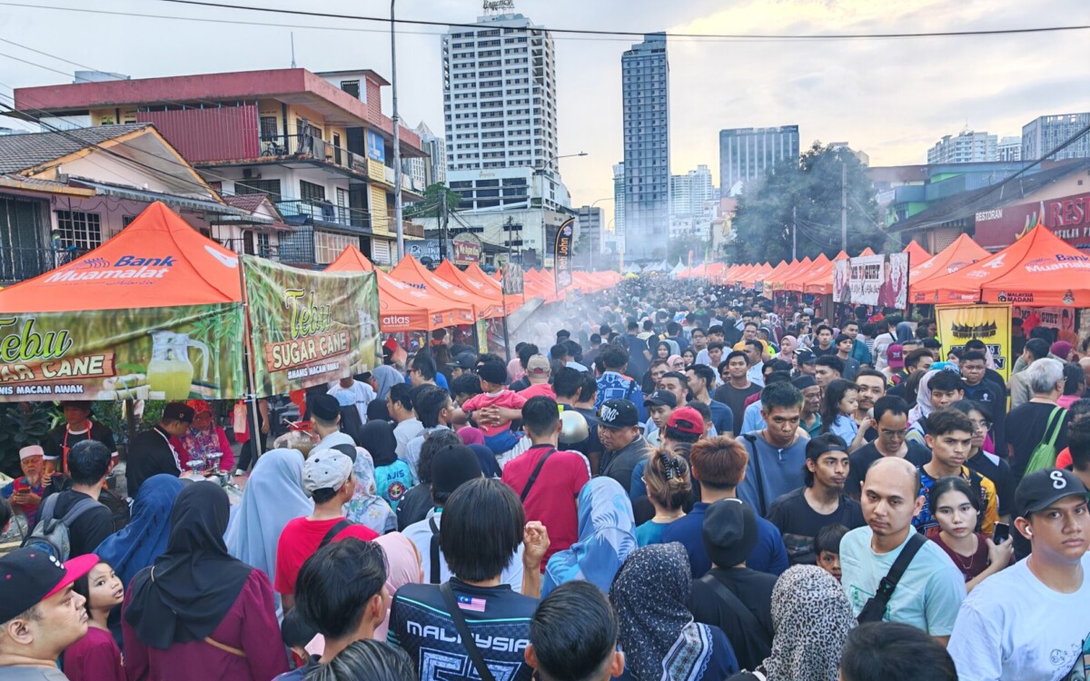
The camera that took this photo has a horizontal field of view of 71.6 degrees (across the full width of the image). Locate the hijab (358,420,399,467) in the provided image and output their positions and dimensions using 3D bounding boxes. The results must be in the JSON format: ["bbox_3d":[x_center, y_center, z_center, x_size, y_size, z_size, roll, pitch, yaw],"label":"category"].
[{"bbox_3d":[-0.931,0.578,4.200,0.240,0.290,0.270,-2,5,-5],"label":"hijab"}]

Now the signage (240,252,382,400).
[{"bbox_3d":[-1.667,-0.136,5.801,0.060,0.920,2.280,-1,3,8],"label":"signage"}]

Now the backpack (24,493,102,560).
[{"bbox_3d":[-1.773,0.788,2.750,0.300,0.460,0.230,0,4,18],"label":"backpack"}]

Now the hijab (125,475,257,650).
[{"bbox_3d":[-1.302,0.817,2.780,0.430,0.540,0.340,-2,5,-11],"label":"hijab"}]

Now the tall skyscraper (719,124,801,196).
[{"bbox_3d":[104.515,-67.712,371.031,37.000,69.000,18.000,-1,5,9],"label":"tall skyscraper"}]

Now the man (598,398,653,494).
[{"bbox_3d":[0.394,1.111,3.558,0.330,1.690,0.480,-6,7,-36],"label":"man"}]

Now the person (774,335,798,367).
[{"bbox_3d":[2.556,0.709,7.970,0.440,1.530,0.300,2,6,34],"label":"person"}]

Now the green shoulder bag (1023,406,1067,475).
[{"bbox_3d":[2.683,0.658,4.100,0.290,0.470,0.140,1,6,30],"label":"green shoulder bag"}]

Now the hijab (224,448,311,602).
[{"bbox_3d":[-1.131,0.774,3.120,0.380,0.630,0.350,0,4,9],"label":"hijab"}]

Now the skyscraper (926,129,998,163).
[{"bbox_3d":[239.717,-76.011,436.166,23.000,82.300,38.000,-1,4,4],"label":"skyscraper"}]

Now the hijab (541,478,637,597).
[{"bbox_3d":[0.165,0.701,2.670,0.340,0.440,0.300,-5,6,-33],"label":"hijab"}]

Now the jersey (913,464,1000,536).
[{"bbox_3d":[1.676,0.826,3.130,0.450,0.640,0.270,0,5,18],"label":"jersey"}]

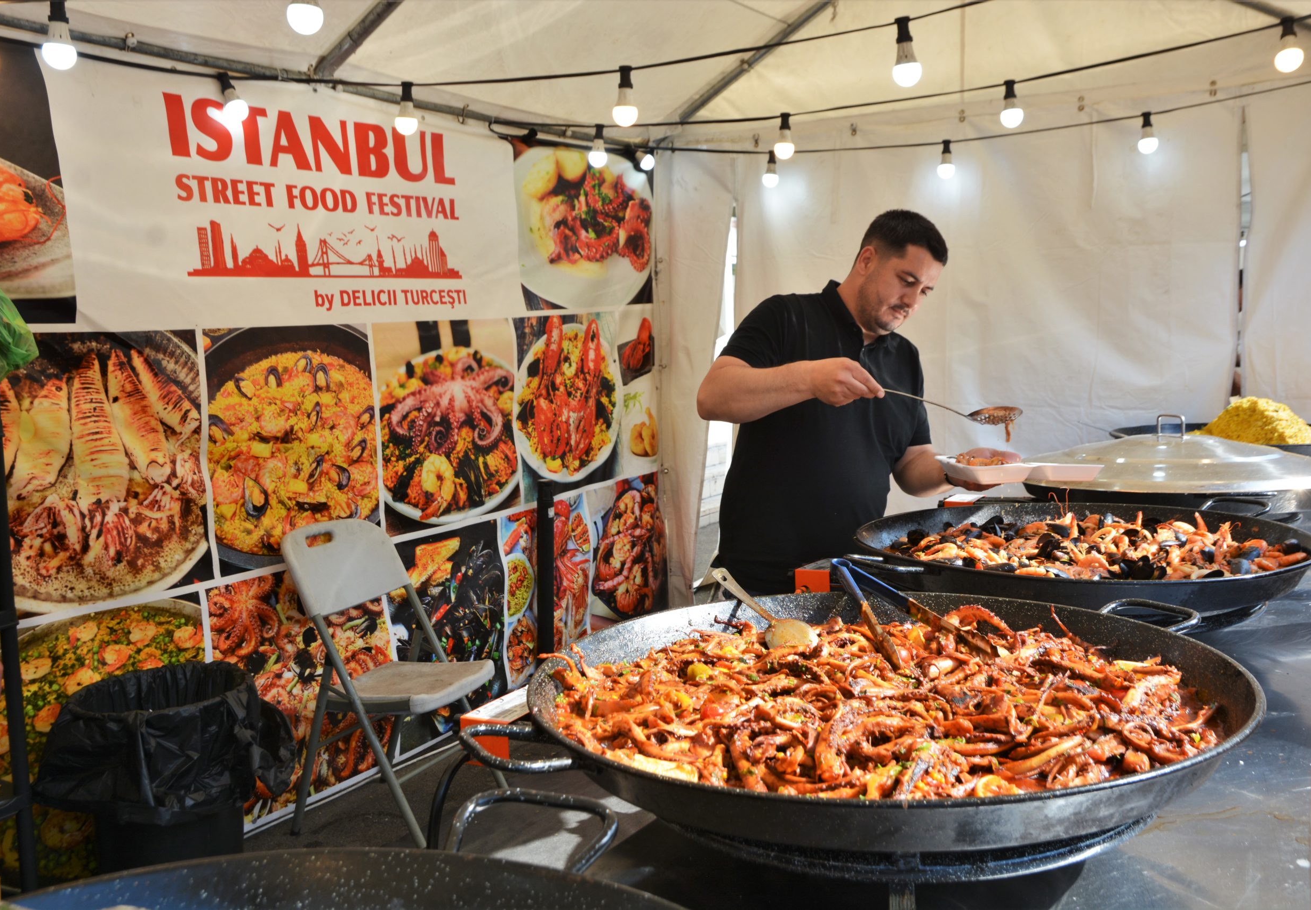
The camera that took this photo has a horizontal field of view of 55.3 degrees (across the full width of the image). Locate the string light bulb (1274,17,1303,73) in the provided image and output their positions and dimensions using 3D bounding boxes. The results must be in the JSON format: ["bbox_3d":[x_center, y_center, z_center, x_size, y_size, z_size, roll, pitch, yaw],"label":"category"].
[{"bbox_3d":[1.504,-0.975,2.976,0.061,0.132,0.061,3,8,33],"label":"string light bulb"}]

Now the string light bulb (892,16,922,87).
[{"bbox_3d":[0.524,-0.839,2.607,0.061,0.145,0.061,3,8,33],"label":"string light bulb"}]

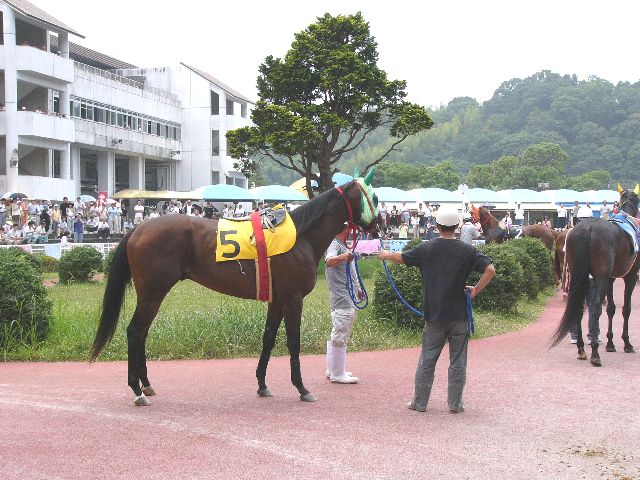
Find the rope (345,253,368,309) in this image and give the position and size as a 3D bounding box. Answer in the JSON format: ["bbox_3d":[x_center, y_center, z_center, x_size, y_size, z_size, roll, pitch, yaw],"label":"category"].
[{"bbox_3d":[0.361,0.409,6.400,0.210,0.540,0.130,0,2,0],"label":"rope"}]

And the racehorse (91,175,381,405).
[{"bbox_3d":[-0.753,0.410,5.930,2.570,2.040,0.600,0,2,-2],"label":"racehorse"}]

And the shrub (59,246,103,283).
[{"bbox_3d":[-5.950,0.609,16.600,1.160,0.950,1.100,0,2,0],"label":"shrub"}]

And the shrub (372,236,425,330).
[{"bbox_3d":[1.330,0.669,10.100,1.150,1.250,1.150,0,2,0],"label":"shrub"}]

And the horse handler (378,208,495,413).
[{"bbox_3d":[0.985,0.587,5.640,0.970,1.700,0.560,0,2,-7],"label":"horse handler"}]

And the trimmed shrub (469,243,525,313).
[{"bbox_3d":[3.110,0.642,12.000,1.250,1.180,1.250,0,2,0],"label":"trimmed shrub"}]

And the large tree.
[{"bbox_3d":[0.310,-3.290,22.000,6.800,8.400,6.500,0,2,0],"label":"large tree"}]

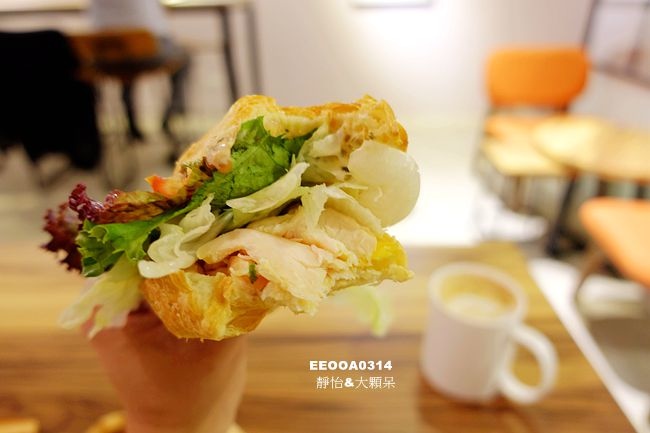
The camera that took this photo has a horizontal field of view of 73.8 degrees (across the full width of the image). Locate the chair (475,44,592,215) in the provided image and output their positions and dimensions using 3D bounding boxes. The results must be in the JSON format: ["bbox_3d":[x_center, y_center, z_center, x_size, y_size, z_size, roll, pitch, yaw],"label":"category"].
[{"bbox_3d":[0.969,-0.345,1.991,0.480,0.710,0.560,4,32,10],"label":"chair"}]

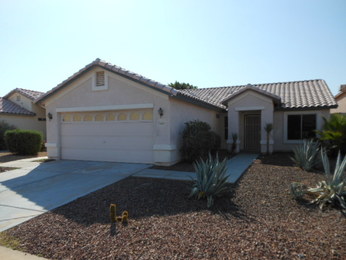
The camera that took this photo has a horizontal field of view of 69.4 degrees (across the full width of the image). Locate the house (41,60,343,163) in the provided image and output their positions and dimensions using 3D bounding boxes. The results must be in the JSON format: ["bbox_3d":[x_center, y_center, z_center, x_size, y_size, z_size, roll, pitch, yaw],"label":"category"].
[{"bbox_3d":[2.754,-1.091,15.586,12.730,4.900,15.060,0,0,24],"label":"house"}]

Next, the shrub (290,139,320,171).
[{"bbox_3d":[4.477,0.824,8.450,1.000,1.040,1.000,0,0,24],"label":"shrub"}]

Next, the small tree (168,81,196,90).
[{"bbox_3d":[1.064,-2.142,28.000,3.700,6.800,3.700,0,0,24],"label":"small tree"}]

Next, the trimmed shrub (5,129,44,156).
[{"bbox_3d":[-7.831,0.609,13.100,1.600,1.270,1.350,0,0,24],"label":"trimmed shrub"}]

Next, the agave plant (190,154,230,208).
[{"bbox_3d":[0.735,0.940,4.900,0.800,0.940,0.820,0,0,24],"label":"agave plant"}]

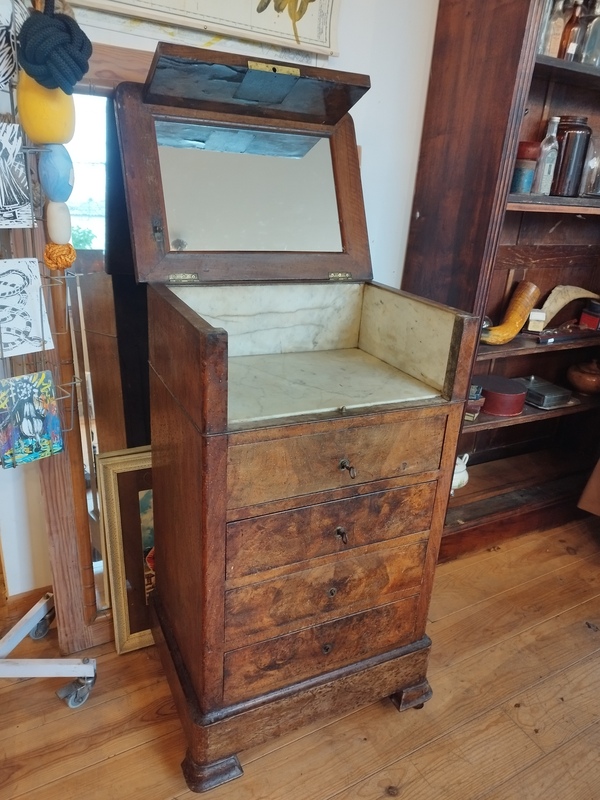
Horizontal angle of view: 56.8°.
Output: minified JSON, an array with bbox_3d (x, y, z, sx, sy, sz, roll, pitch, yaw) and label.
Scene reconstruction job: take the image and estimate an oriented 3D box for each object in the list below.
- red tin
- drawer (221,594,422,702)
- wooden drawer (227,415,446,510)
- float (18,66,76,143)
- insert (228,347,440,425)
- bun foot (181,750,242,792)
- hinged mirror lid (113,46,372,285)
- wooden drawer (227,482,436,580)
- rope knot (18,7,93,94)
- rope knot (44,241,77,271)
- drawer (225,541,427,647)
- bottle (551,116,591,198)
[{"bbox_3d":[0.678,-0.015,1.911,0.188,0.080,0.188,3,20,-1],"label":"red tin"},{"bbox_3d":[-0.021,0.450,1.318,0.454,0.120,0.375,-6,22,-25],"label":"drawer"},{"bbox_3d":[0.005,0.046,1.173,0.454,0.117,0.375,-6,22,-25],"label":"wooden drawer"},{"bbox_3d":[-0.411,-0.476,0.897,0.086,0.109,0.086,-6,22,-25],"label":"float"},{"bbox_3d":[0.009,-0.040,1.144,0.460,0.019,0.369,-6,22,-25],"label":"insert"},{"bbox_3d":[-0.182,0.735,1.150,0.102,0.051,0.096,-6,22,-25],"label":"bun foot"},{"bbox_3d":[-0.072,-0.489,1.208,0.578,0.430,0.187,-6,-2,-25],"label":"hinged mirror lid"},{"bbox_3d":[-0.004,0.182,1.222,0.454,0.119,0.375,-6,22,-25],"label":"wooden drawer"},{"bbox_3d":[-0.388,-0.552,0.877,0.112,0.115,0.112,-6,22,-25],"label":"rope knot"},{"bbox_3d":[-0.421,-0.254,0.976,0.051,0.049,0.051,-6,22,-25],"label":"rope knot"},{"bbox_3d":[-0.013,0.316,1.270,0.454,0.117,0.375,-6,22,-25],"label":"drawer"},{"bbox_3d":[0.822,-0.743,1.713,0.119,0.229,0.119,-6,22,-25],"label":"bottle"}]

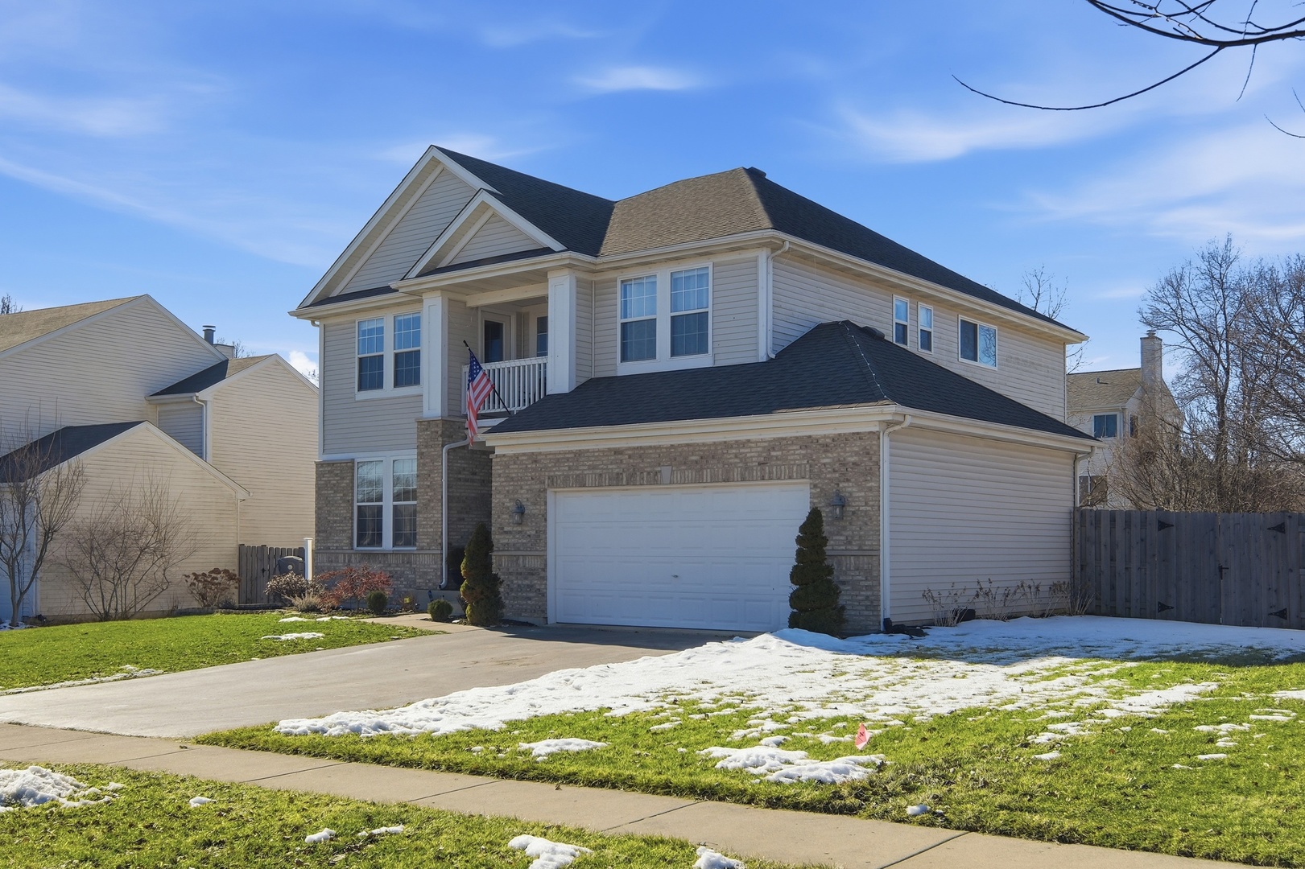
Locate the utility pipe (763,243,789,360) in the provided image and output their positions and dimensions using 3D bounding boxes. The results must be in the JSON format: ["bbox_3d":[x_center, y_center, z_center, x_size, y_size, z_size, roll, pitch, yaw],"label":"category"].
[{"bbox_3d":[1.976,-2.085,20.189,0.390,1.850,0.110,-4,-6,38],"label":"utility pipe"}]

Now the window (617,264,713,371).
[{"bbox_3d":[0.183,-1.927,21.500,1.980,1.570,0.120,-4,-6,38],"label":"window"}]

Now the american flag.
[{"bbox_3d":[-2.955,-0.647,22.450,0.200,1.630,0.620,-4,-6,38],"label":"american flag"}]

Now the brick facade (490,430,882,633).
[{"bbox_3d":[0.224,1.504,19.471,7.230,2.710,0.250,-4,-6,38],"label":"brick facade"}]

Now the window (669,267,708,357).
[{"bbox_3d":[0.605,-1.974,21.174,0.830,1.450,0.110,-4,-6,38],"label":"window"}]

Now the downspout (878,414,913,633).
[{"bbox_3d":[3.218,1.133,17.114,0.420,2.860,0.120,-4,-6,38],"label":"downspout"}]

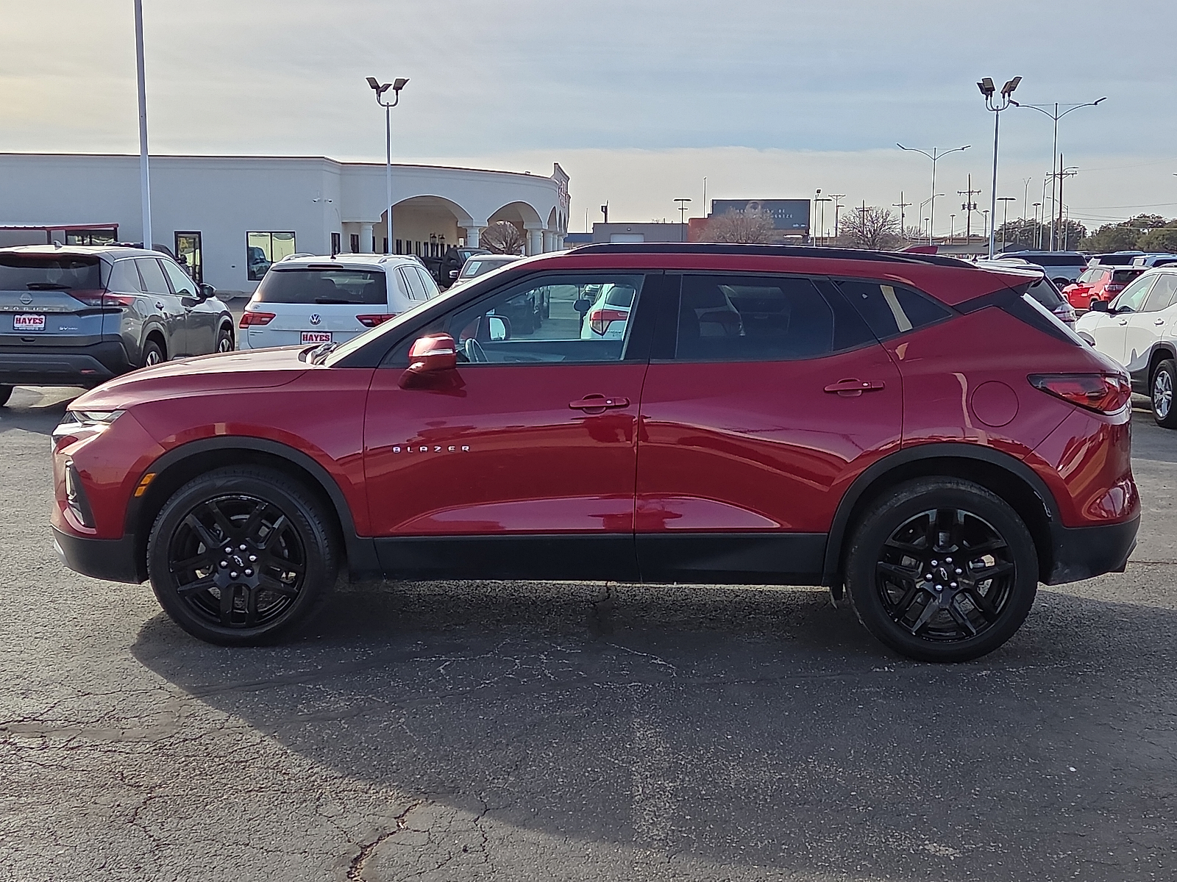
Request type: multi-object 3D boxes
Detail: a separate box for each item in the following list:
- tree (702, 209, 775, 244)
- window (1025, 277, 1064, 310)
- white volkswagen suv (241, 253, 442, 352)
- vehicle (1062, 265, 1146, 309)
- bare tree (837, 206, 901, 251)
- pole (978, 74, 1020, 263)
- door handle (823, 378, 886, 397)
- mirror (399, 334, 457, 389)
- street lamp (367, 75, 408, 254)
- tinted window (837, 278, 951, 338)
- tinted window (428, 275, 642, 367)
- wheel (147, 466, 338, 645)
[{"bbox_3d":[10.398,-13.690,99.061,5.075,4.648,5.342,0,7,0],"label":"tree"},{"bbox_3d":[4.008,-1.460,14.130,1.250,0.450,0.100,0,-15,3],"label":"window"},{"bbox_3d":[-2.775,-1.506,17.599,1.840,1.670,4.700,0,7,3],"label":"white volkswagen suv"},{"bbox_3d":[16.000,-4.550,44.000,1.820,1.640,4.400,0,8,-2],"label":"vehicle"},{"bbox_3d":[18.688,-13.427,95.000,4.500,4.800,4.500,0,8,0],"label":"bare tree"},{"bbox_3d":[12.292,-7.522,43.391,1.120,6.888,1.244,0,7,0],"label":"pole"},{"bbox_3d":[1.050,-0.210,5.633,0.243,0.075,0.055,1,8,2],"label":"door handle"},{"bbox_3d":[-0.629,-0.314,5.630,0.190,0.215,0.240,1,8,2],"label":"mirror"},{"bbox_3d":[-5.890,-7.344,42.405,1.046,6.798,1.162,0,7,0],"label":"street lamp"},{"bbox_3d":[1.235,-0.532,5.759,0.465,0.250,0.080,0,-3,-2],"label":"tinted window"},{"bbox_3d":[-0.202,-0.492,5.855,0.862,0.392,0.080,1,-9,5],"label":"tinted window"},{"bbox_3d":[-1.438,0.471,6.006,0.765,0.765,0.250,1,8,5],"label":"wheel"}]

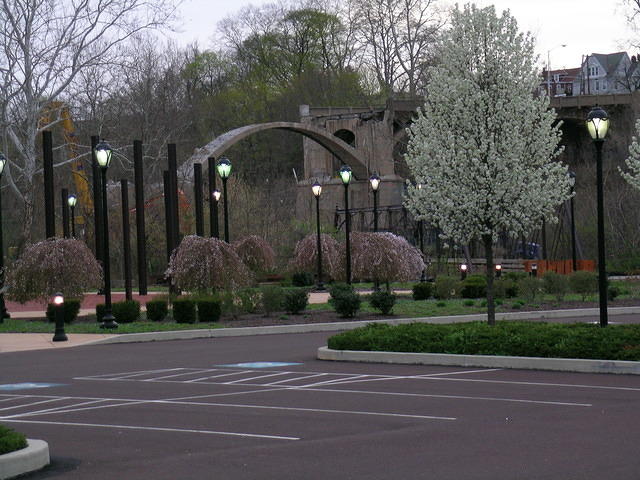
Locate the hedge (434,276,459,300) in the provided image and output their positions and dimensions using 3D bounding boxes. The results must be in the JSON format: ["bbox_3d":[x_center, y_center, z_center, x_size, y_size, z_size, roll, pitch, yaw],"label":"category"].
[{"bbox_3d":[4.159,1.595,62.000,0.855,0.789,0.850,-2,1,0],"label":"hedge"}]

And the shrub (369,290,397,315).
[{"bbox_3d":[1.707,1.707,51.500,0.765,0.655,0.750,-2,1,0],"label":"shrub"}]

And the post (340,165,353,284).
[{"bbox_3d":[0.924,-0.329,62.000,0.410,4.309,0.410,-2,0,0],"label":"post"}]

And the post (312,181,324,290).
[{"bbox_3d":[-0.048,-0.195,79.542,0.460,4.627,0.460,-2,0,0],"label":"post"}]

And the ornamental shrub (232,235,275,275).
[{"bbox_3d":[-3.067,0.832,86.000,2.000,2.076,2.000,-2,0,0],"label":"ornamental shrub"}]

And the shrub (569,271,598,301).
[{"bbox_3d":[8.454,1.460,60.500,0.962,0.962,0.950,-2,1,0],"label":"shrub"}]

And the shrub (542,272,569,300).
[{"bbox_3d":[7.198,1.429,57.621,0.807,0.871,0.807,-2,0,0],"label":"shrub"}]

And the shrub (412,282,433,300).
[{"bbox_3d":[3.399,1.692,62.083,0.689,0.586,0.689,-2,0,0],"label":"shrub"}]

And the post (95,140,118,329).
[{"bbox_3d":[-4.894,-0.126,43.300,0.410,4.319,0.410,-2,0,0],"label":"post"}]

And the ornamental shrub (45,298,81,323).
[{"bbox_3d":[-6.678,1.832,49.000,0.909,0.624,0.900,-2,1,0],"label":"ornamental shrub"}]

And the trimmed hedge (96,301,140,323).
[{"bbox_3d":[-5.182,1.839,48.500,1.132,0.566,0.850,-2,1,0],"label":"trimmed hedge"}]

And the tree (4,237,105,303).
[{"bbox_3d":[-8.777,1.147,62.207,3.167,2.391,3.167,-2,0,0],"label":"tree"}]

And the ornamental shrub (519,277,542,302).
[{"bbox_3d":[6.444,1.503,57.837,0.734,0.767,0.734,-2,0,0],"label":"ornamental shrub"}]

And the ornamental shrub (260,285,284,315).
[{"bbox_3d":[-1.271,1.636,51.000,0.676,0.865,0.750,-2,1,0],"label":"ornamental shrub"}]

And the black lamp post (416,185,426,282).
[{"bbox_3d":[4.840,-0.367,89.465,0.460,4.720,0.460,-2,0,0],"label":"black lamp post"}]

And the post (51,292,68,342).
[{"bbox_3d":[-5.722,1.706,41.500,0.352,1.100,0.340,-2,1,0],"label":"post"}]

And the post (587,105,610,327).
[{"bbox_3d":[4.829,-0.217,32.700,0.410,4.266,0.410,-2,1,0],"label":"post"}]

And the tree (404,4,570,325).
[{"bbox_3d":[3.189,-1.281,35.800,3.100,6.341,3.100,-2,0,0],"label":"tree"}]

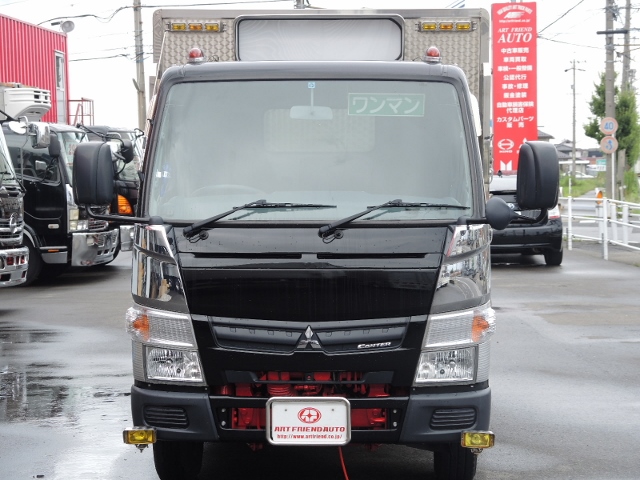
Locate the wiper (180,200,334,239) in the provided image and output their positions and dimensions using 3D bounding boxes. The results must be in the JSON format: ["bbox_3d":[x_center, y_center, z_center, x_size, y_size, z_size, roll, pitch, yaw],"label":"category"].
[{"bbox_3d":[-0.281,-0.100,7.900,0.710,0.185,0.090,0,-10,2],"label":"wiper"}]

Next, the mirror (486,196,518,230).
[{"bbox_3d":[0.833,-0.123,7.870,0.150,0.157,0.120,-2,3,-41],"label":"mirror"}]

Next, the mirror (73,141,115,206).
[{"bbox_3d":[-1.048,-0.305,7.870,0.180,0.305,0.110,1,2,16],"label":"mirror"}]

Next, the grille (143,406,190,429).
[{"bbox_3d":[-0.698,0.797,7.680,0.215,0.110,0.075,1,2,14],"label":"grille"}]

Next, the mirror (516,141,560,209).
[{"bbox_3d":[1.006,-0.301,7.830,0.185,0.310,0.110,-1,2,-14],"label":"mirror"}]

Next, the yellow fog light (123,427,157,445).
[{"bbox_3d":[-0.832,0.904,7.850,0.153,0.078,0.080,0,2,-3],"label":"yellow fog light"}]

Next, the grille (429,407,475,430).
[{"bbox_3d":[0.609,0.817,7.760,0.212,0.103,0.050,0,2,-7],"label":"grille"}]

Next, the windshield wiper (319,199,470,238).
[{"bbox_3d":[0.331,-0.098,7.770,0.690,0.175,0.130,0,2,2],"label":"windshield wiper"}]

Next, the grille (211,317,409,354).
[{"bbox_3d":[-0.045,0.428,7.620,0.885,0.170,0.100,0,2,2],"label":"grille"}]

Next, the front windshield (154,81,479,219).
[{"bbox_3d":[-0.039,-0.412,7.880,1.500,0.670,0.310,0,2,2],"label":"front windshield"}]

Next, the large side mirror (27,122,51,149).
[{"bbox_3d":[-2.826,-1.052,17.200,0.150,0.265,0.190,-1,2,-20],"label":"large side mirror"}]

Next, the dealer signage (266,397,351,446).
[{"bbox_3d":[-0.052,0.816,7.650,0.380,0.220,0.030,0,2,2],"label":"dealer signage"}]

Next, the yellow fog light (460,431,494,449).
[{"bbox_3d":[0.727,0.918,7.810,0.155,0.078,0.080,0,2,2],"label":"yellow fog light"}]

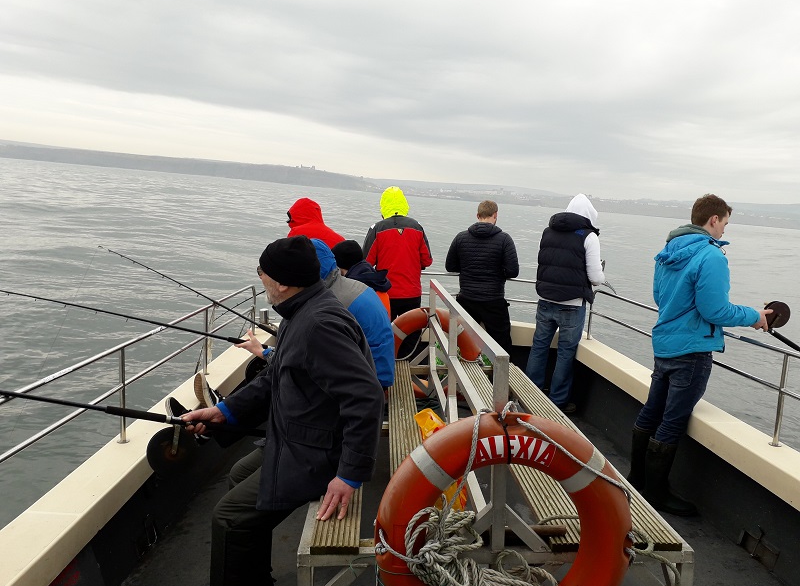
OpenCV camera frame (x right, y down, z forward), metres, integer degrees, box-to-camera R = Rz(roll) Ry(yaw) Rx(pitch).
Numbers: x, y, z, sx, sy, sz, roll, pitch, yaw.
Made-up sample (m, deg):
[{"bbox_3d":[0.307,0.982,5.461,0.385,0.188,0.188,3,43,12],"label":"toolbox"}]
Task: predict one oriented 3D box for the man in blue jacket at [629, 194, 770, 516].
[{"bbox_3d":[1.610,0.330,3.360,0.600,1.710,0.550,3,9,-15],"label":"man in blue jacket"}]

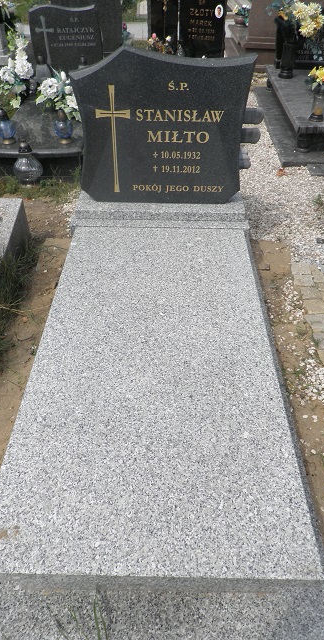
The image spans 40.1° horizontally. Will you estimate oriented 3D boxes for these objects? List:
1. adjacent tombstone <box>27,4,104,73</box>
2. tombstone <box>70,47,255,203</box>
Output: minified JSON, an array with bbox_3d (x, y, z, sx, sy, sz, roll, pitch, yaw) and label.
[{"bbox_3d":[-0.827,-2.453,3.924,0.600,0.550,0.110,1,43,0],"label":"adjacent tombstone"},{"bbox_3d":[0.001,-0.926,2.170,0.850,0.705,0.092,1,38,0],"label":"tombstone"}]

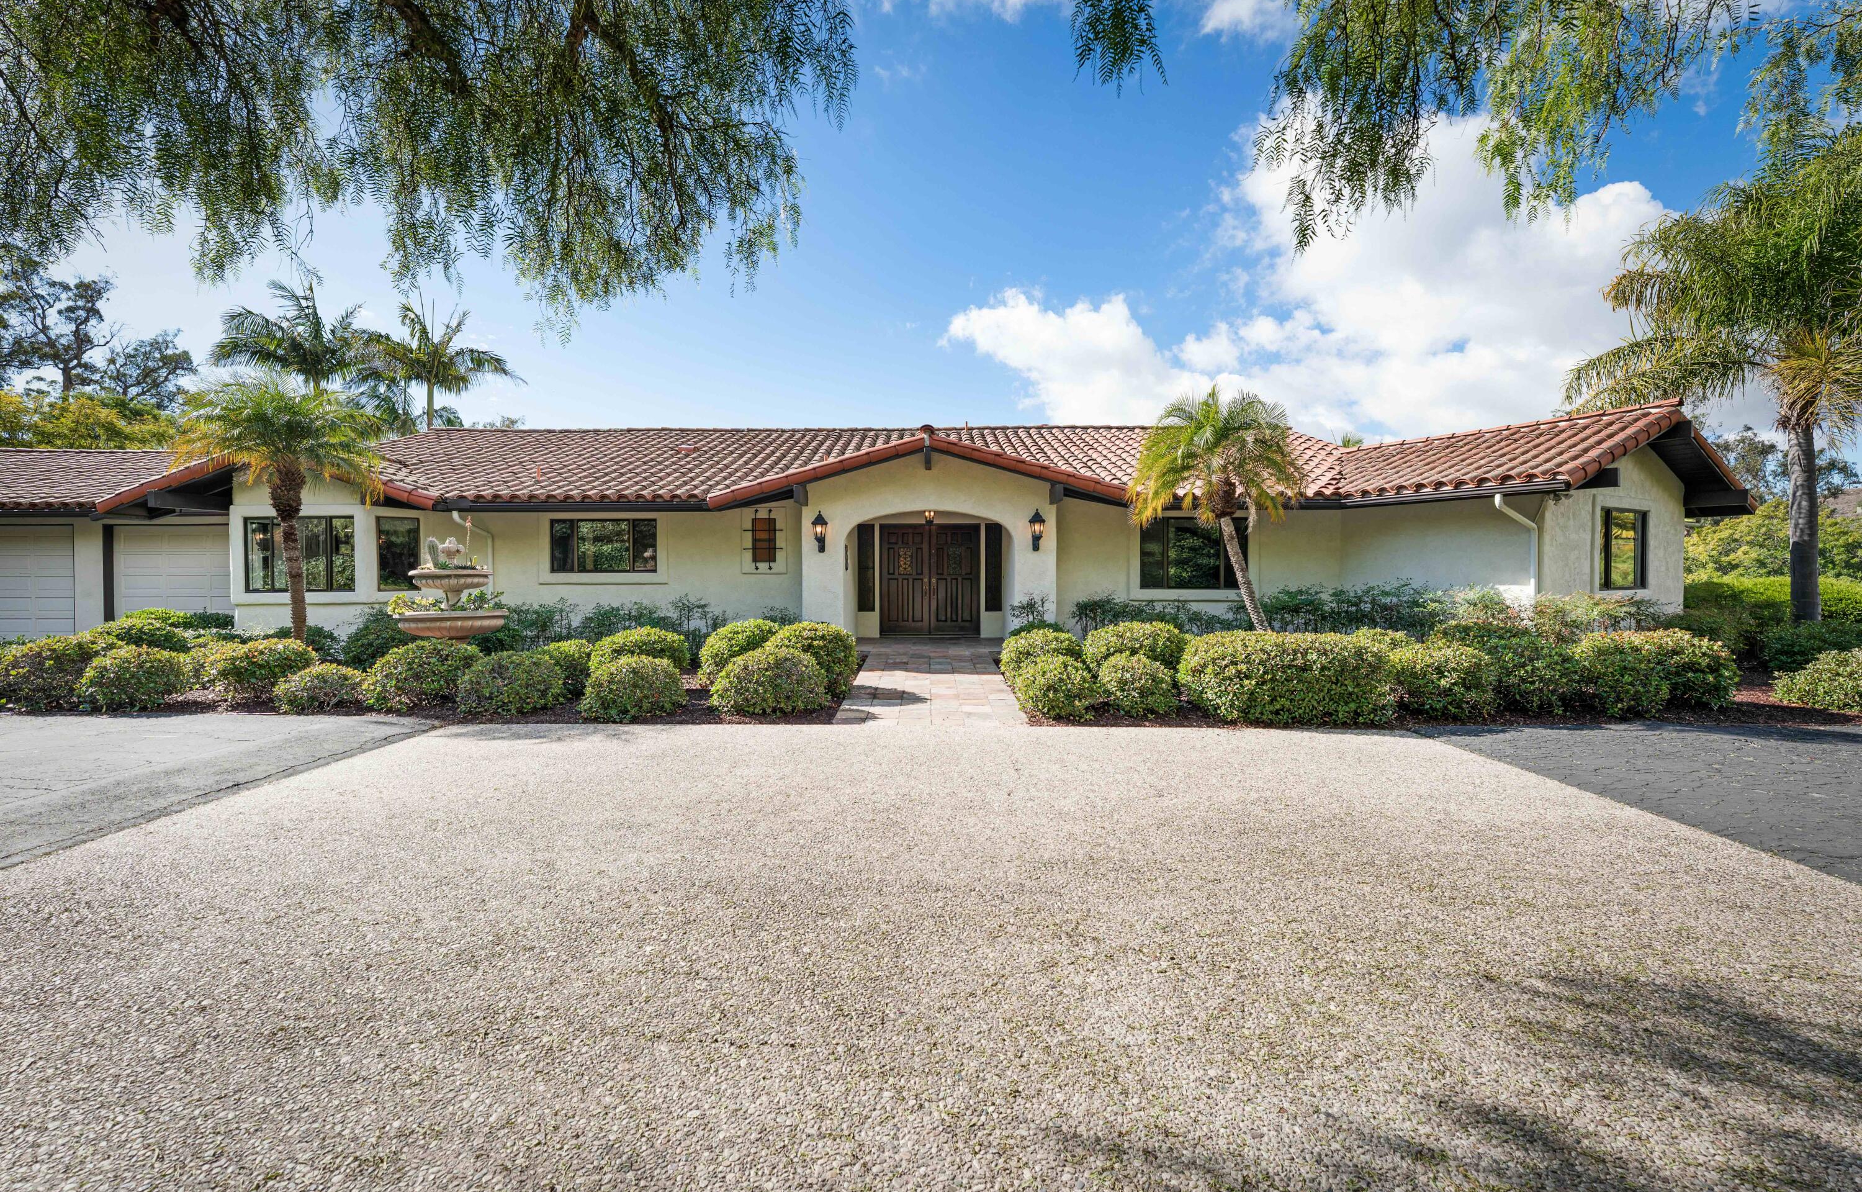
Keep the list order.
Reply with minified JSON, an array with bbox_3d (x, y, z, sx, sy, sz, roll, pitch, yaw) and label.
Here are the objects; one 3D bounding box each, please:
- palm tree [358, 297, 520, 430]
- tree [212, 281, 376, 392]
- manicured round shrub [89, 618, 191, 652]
[{"bbox_3d":[-18.000,-4.800,26.300,5.100,11.500,5.100,0,0,0],"label":"palm tree"},{"bbox_3d":[-23.000,-5.200,26.300,4.900,12.200,4.900,0,0,0],"label":"tree"},{"bbox_3d":[-10.100,0.650,9.300,1.000,0.770,1.000,0,0,0],"label":"manicured round shrub"}]

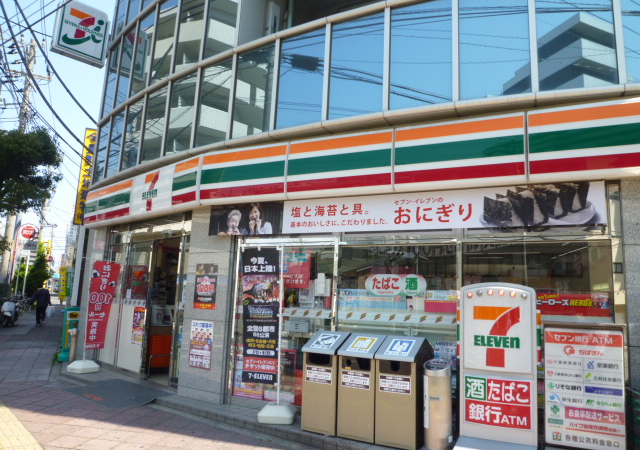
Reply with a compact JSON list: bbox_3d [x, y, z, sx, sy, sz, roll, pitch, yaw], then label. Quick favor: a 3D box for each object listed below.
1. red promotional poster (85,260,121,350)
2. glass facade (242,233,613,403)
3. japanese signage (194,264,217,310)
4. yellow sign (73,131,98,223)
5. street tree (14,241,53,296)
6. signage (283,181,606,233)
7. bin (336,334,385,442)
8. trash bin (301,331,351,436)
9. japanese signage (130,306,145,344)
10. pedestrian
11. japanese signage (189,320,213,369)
[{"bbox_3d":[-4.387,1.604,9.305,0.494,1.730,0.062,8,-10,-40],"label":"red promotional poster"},{"bbox_3d":[0.889,1.259,5.697,4.693,2.212,0.124,-2,-9,26],"label":"glass facade"},{"bbox_3d":[-1.511,0.827,6.142,0.420,0.595,0.020,-4,-11,34],"label":"japanese signage"},{"bbox_3d":[-7.073,-1.439,14.000,0.500,3.000,0.200,6,-9,-28],"label":"yellow sign"},{"bbox_3d":[-16.805,3.147,27.169,2.300,3.700,2.300,6,-9,-31],"label":"street tree"},{"bbox_3d":[1.062,-0.148,4.870,3.420,0.430,0.050,-2,-11,28],"label":"signage"},{"bbox_3d":[0.544,1.859,5.387,0.433,1.092,0.567,-3,-9,28],"label":"bin"},{"bbox_3d":[0.138,1.875,5.585,0.433,1.092,0.567,-3,-9,28],"label":"trash bin"},{"bbox_3d":[-2.808,1.558,7.163,0.355,0.570,0.020,-5,-12,39],"label":"japanese signage"},{"bbox_3d":[-10.261,3.010,16.968,0.650,1.420,0.550,10,-12,-38],"label":"pedestrian"},{"bbox_3d":[-1.740,1.766,6.797,0.484,0.690,0.021,-4,-9,34],"label":"japanese signage"}]

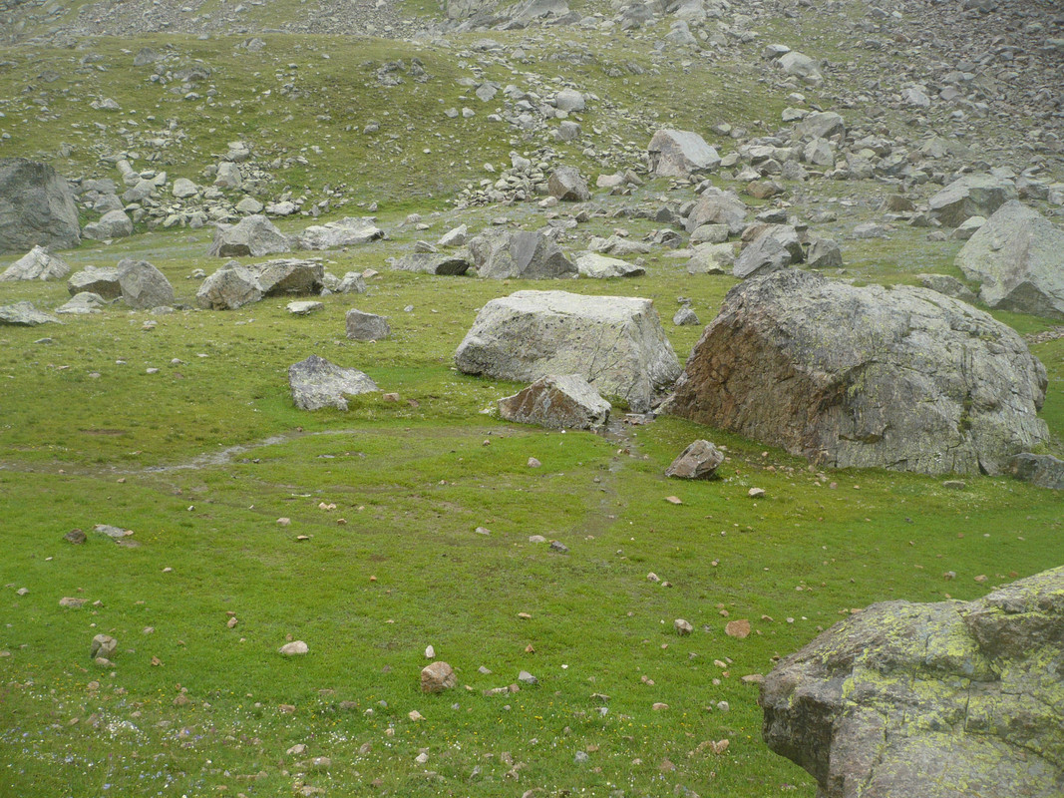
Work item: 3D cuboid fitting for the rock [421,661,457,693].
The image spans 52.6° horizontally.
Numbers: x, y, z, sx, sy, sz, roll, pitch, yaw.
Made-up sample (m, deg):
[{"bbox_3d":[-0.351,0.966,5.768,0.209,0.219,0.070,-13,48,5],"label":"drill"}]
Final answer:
[{"bbox_3d":[-0.671,1.998,7.783,0.256,0.165,0.217,0,13,0],"label":"rock"}]

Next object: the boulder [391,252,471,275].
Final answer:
[{"bbox_3d":[-2.675,-3.619,28.632,2.094,0.509,1.466,0,13,0],"label":"boulder"}]

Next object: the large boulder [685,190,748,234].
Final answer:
[{"bbox_3d":[6.201,-6.273,36.157,2.055,1.429,1.747,0,13,0],"label":"large boulder"}]

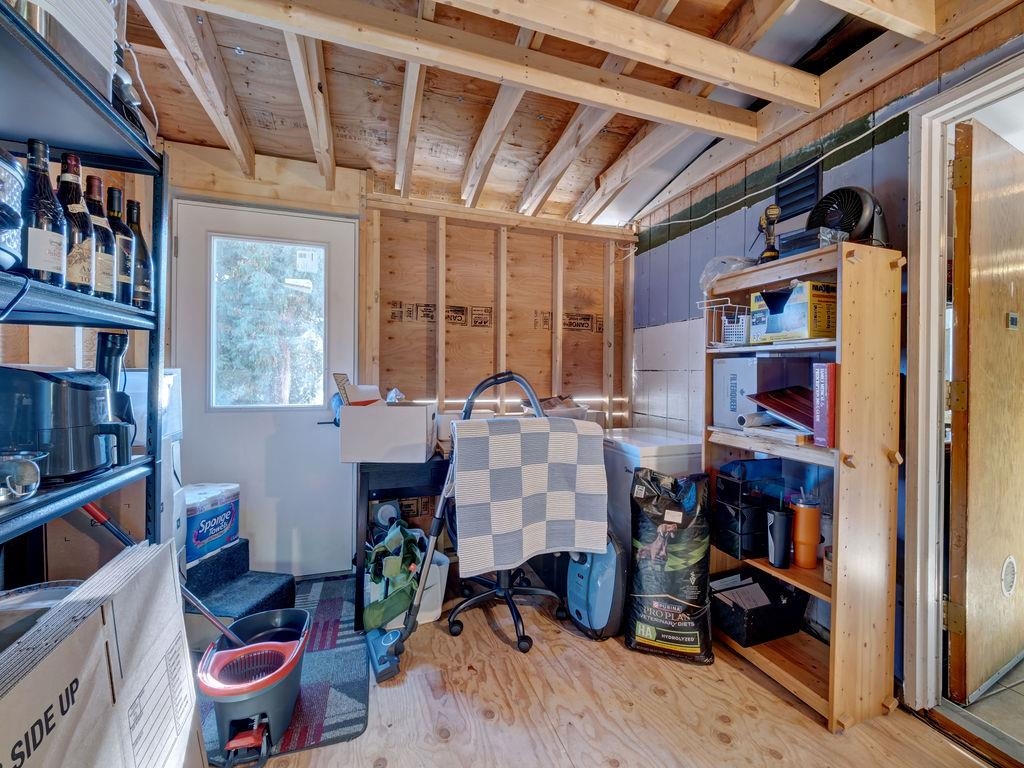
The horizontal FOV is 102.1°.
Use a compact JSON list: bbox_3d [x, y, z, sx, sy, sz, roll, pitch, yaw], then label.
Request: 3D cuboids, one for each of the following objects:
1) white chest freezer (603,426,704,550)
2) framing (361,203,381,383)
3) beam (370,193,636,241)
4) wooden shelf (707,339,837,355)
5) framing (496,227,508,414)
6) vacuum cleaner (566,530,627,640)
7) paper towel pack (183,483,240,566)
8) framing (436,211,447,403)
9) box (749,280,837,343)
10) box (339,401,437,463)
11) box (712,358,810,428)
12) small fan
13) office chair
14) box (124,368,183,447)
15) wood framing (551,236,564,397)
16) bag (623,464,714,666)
[{"bbox_3d":[0.769,0.729,2.403,0.542,0.850,0.657,0,1,-19],"label":"white chest freezer"},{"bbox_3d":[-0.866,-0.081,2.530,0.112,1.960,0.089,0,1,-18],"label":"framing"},{"bbox_3d":[0.018,-1.092,2.808,1.886,0.076,0.089,0,1,-18],"label":"beam"},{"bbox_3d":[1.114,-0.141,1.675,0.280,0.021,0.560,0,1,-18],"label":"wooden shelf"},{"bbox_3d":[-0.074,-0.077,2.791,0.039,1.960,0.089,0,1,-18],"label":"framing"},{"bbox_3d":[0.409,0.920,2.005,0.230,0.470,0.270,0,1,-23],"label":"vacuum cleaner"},{"bbox_3d":[-1.526,0.659,1.973,0.250,0.280,0.290,1,1,9],"label":"paper towel pack"},{"bbox_3d":[-0.448,0.035,2.638,0.038,2.130,0.089,0,1,-19],"label":"framing"},{"bbox_3d":[1.101,-0.263,1.610,0.190,0.197,0.240,0,1,-21],"label":"box"},{"bbox_3d":[-0.629,0.247,2.182,0.410,0.272,0.320,1,1,-1],"label":"box"},{"bbox_3d":[1.079,0.040,1.796,0.310,0.293,0.207,0,1,-22],"label":"box"},{"bbox_3d":[1.275,-0.614,1.571,0.170,0.277,0.230,0,1,-22],"label":"small fan"},{"bbox_3d":[0.000,0.591,2.000,0.630,1.120,0.620,0,1,-24],"label":"office chair"},{"bbox_3d":[-1.435,0.079,1.505,0.300,0.266,0.255,0,1,-18],"label":"box"},{"bbox_3d":[0.321,0.040,2.884,0.038,2.130,0.089,0,1,-19],"label":"wood framing"},{"bbox_3d":[0.685,0.770,1.812,0.340,0.765,0.150,1,1,16],"label":"bag"}]

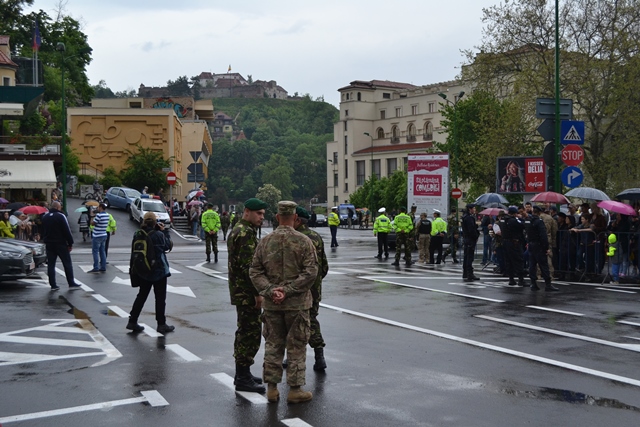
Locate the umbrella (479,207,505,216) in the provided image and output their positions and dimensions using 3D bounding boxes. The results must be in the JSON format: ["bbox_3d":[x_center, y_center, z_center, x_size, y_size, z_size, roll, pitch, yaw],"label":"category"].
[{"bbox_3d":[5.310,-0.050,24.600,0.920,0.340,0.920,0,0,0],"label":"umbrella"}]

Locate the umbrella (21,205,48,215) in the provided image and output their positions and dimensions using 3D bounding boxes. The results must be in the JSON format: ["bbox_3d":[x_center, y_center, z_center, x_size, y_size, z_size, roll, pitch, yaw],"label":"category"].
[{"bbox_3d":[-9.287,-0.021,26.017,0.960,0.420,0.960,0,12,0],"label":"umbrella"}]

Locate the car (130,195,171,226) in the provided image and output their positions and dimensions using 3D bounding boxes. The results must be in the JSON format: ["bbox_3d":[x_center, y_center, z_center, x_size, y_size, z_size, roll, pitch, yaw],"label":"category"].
[{"bbox_3d":[-10.020,-0.090,47.500,1.740,1.600,4.250,3,8,-23],"label":"car"}]

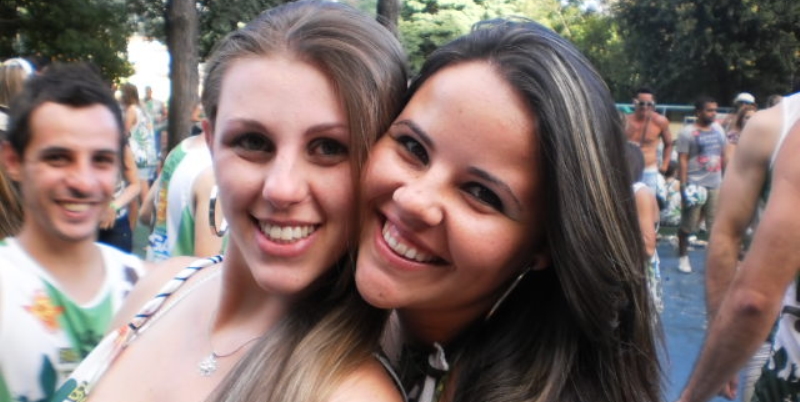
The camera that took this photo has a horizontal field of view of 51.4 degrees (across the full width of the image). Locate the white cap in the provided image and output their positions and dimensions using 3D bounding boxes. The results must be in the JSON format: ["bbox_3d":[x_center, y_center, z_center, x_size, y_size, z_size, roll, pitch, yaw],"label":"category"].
[{"bbox_3d":[3.813,-1.141,9.200,0.180,0.130,0.250,0,6,-13],"label":"white cap"}]

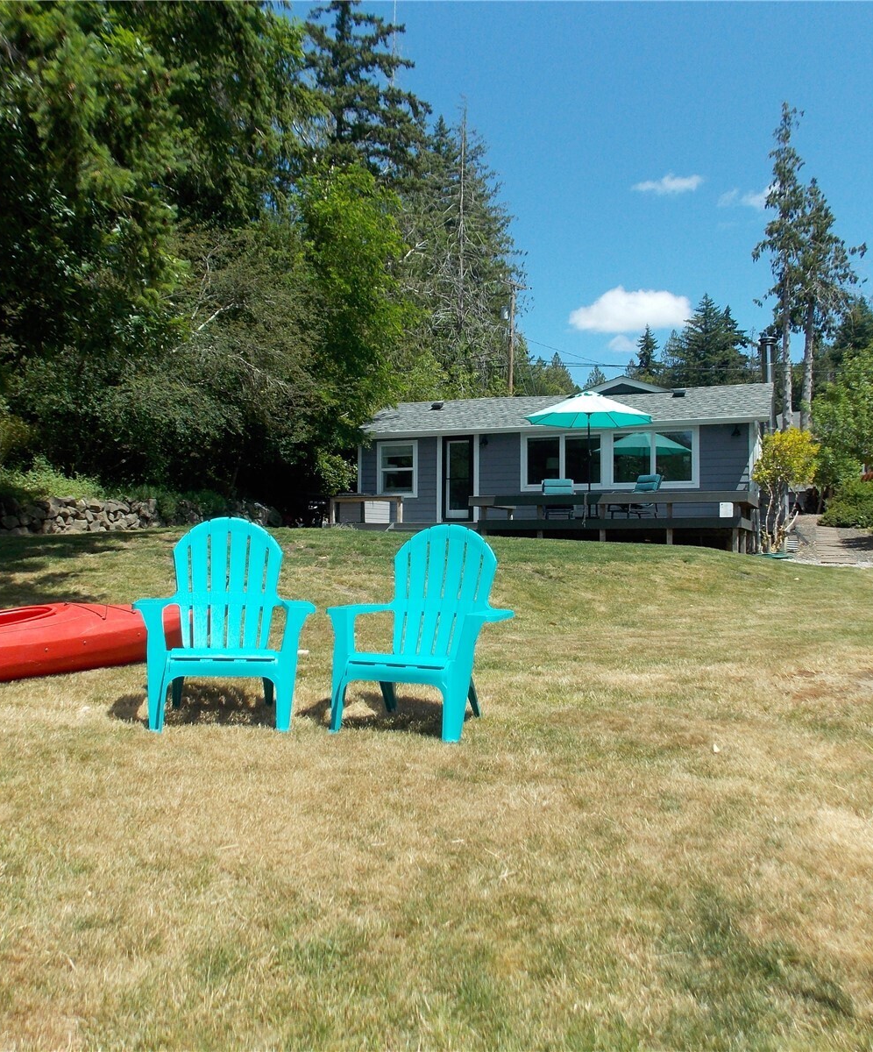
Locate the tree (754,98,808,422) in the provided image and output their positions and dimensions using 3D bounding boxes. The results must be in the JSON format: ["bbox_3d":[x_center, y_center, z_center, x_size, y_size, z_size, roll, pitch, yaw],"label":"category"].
[{"bbox_3d":[17.010,-10.707,46.000,2.900,20.394,2.900,0,-1,0],"label":"tree"}]

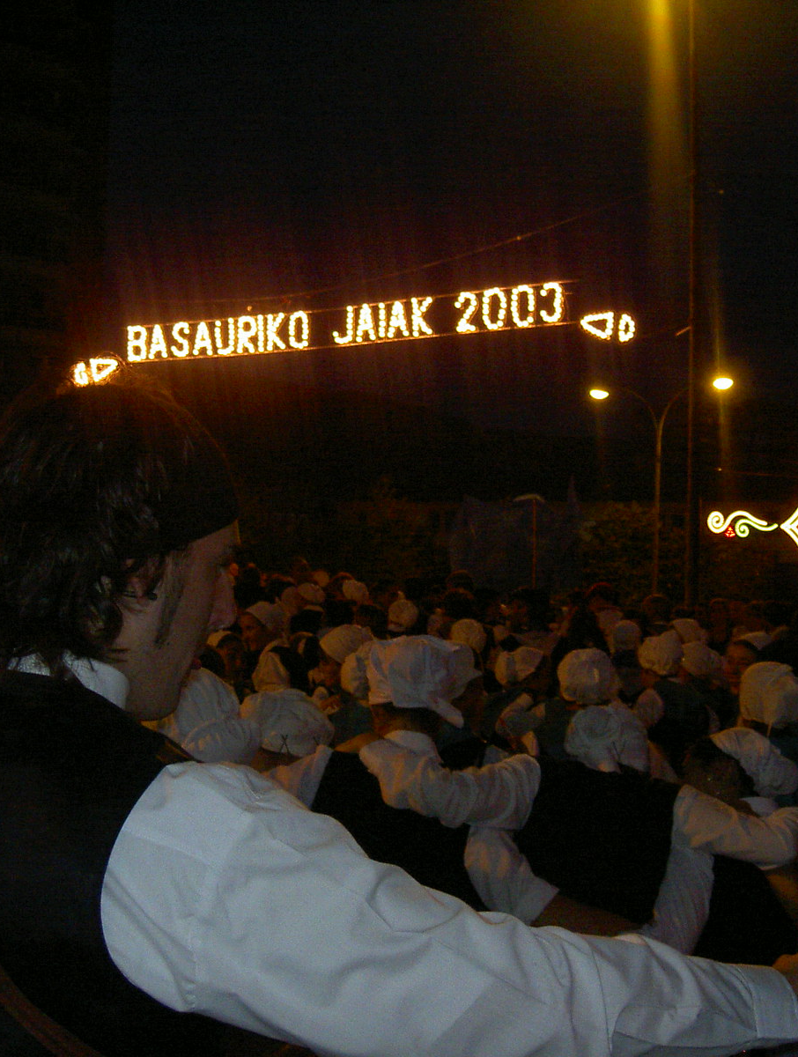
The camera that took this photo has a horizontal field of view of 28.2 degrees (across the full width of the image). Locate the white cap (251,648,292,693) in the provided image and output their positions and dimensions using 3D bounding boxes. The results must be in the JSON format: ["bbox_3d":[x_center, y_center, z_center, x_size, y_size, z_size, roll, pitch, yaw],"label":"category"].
[{"bbox_3d":[-0.633,0.712,7.900,0.200,0.220,0.220,1,-2,-3],"label":"white cap"}]

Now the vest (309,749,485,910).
[{"bbox_3d":[-0.007,0.844,4.250,0.450,0.560,0.270,1,-2,3],"label":"vest"}]

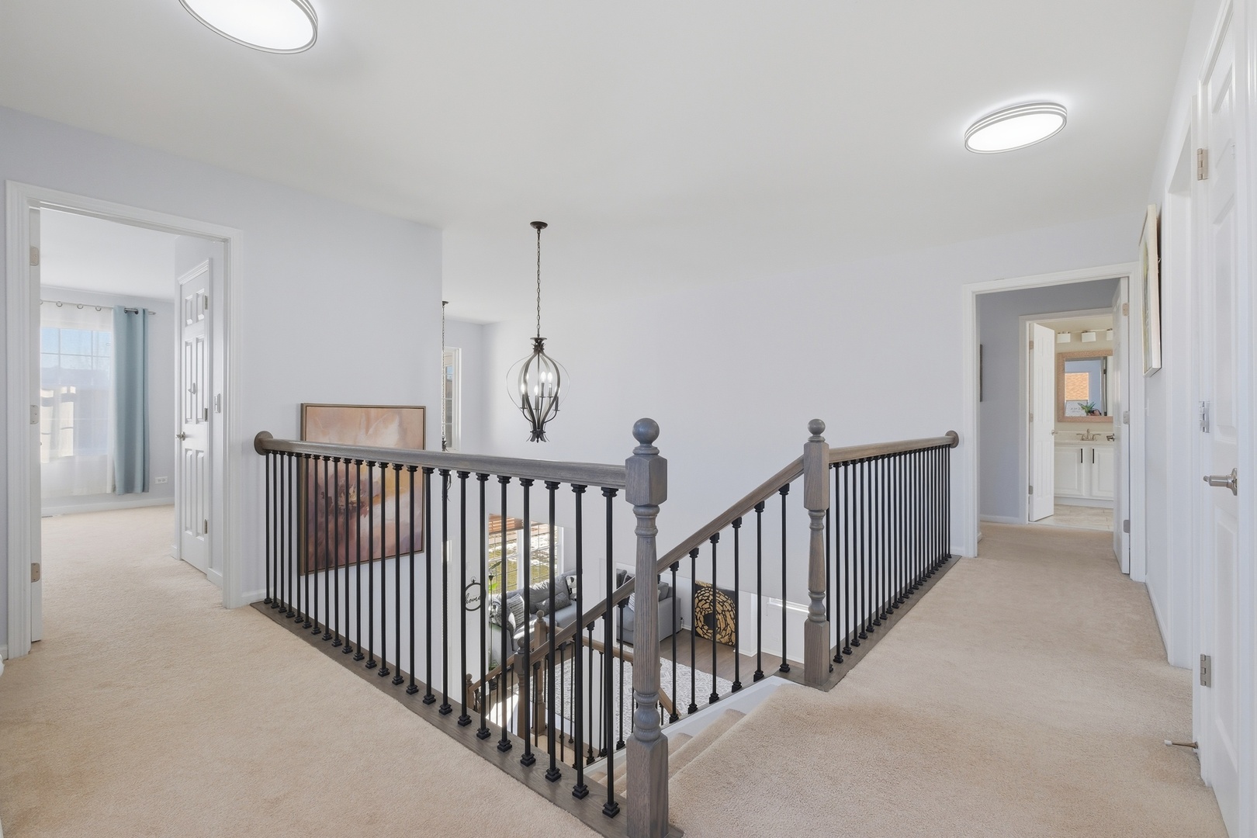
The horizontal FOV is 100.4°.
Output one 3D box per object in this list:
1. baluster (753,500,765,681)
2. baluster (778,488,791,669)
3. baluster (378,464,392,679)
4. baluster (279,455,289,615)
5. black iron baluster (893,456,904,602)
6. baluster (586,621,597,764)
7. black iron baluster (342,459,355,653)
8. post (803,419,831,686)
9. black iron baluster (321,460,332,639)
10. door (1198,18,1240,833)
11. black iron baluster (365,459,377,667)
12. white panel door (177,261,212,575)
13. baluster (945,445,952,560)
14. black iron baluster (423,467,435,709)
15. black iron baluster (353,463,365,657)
[{"bbox_3d":[0.566,0.738,2.260,0.033,0.780,0.033,0,0,39],"label":"baluster"},{"bbox_3d":[0.650,0.660,2.180,0.031,0.780,0.031,0,0,38],"label":"baluster"},{"bbox_3d":[-1.010,0.620,2.172,0.033,0.870,0.033,0,0,39],"label":"baluster"},{"bbox_3d":[-1.882,0.616,2.852,0.032,0.869,0.032,0,0,38],"label":"baluster"},{"bbox_3d":[1.540,0.620,2.985,0.033,0.870,0.033,0,0,42],"label":"black iron baluster"},{"bbox_3d":[-0.205,1.493,2.875,0.033,0.780,0.033,0,0,39],"label":"baluster"},{"bbox_3d":[-1.270,0.616,2.368,0.032,0.869,0.032,0,0,38],"label":"black iron baluster"},{"bbox_3d":[0.757,0.522,2.098,0.072,1.046,0.072,0,0,42],"label":"post"},{"bbox_3d":[-1.443,0.616,2.506,0.032,0.869,0.032,0,0,38],"label":"black iron baluster"},{"bbox_3d":[1.565,0.032,1.353,0.038,2.032,0.505,0,0,41],"label":"door"},{"bbox_3d":[-1.075,0.606,2.193,0.031,0.861,0.031,0,0,38],"label":"black iron baluster"},{"bbox_3d":[-3.055,0.026,3.710,0.700,2.032,0.038,0,0,38],"label":"white panel door"},{"bbox_3d":[2.440,0.620,3.990,0.033,0.870,0.033,0,0,42],"label":"baluster"},{"bbox_3d":[-0.732,0.608,1.924,0.031,0.861,0.031,0,0,38],"label":"black iron baluster"},{"bbox_3d":[-1.182,0.616,2.300,0.032,0.869,0.032,0,0,38],"label":"black iron baluster"}]

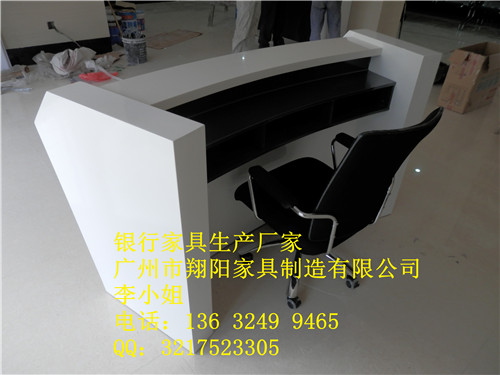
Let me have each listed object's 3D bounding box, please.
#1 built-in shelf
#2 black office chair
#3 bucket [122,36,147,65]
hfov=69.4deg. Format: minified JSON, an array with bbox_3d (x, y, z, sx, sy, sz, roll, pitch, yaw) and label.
[{"bbox_3d":[0.178,-0.360,1.621,1.390,0.245,0.308,-25,43,-33],"label":"built-in shelf"},{"bbox_3d":[0.322,0.044,1.645,0.610,0.965,0.637,-22,42,-31],"label":"black office chair"},{"bbox_3d":[-1.461,-1.760,4.634,0.285,0.324,0.285,2,35,-1],"label":"bucket"}]

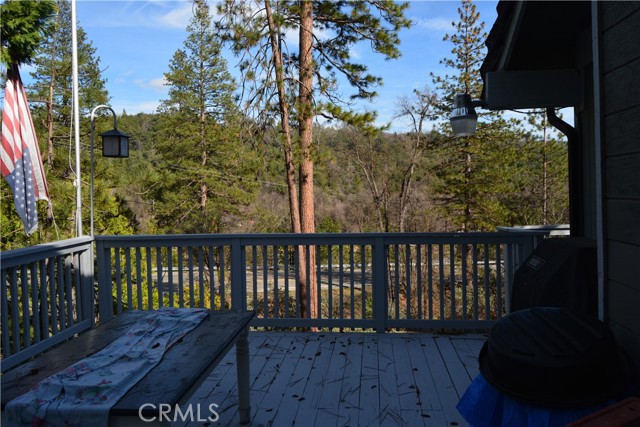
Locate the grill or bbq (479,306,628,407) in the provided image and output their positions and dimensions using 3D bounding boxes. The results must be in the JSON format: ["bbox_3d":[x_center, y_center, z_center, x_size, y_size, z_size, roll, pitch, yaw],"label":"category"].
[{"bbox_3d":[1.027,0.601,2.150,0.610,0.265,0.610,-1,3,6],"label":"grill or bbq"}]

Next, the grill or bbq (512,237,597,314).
[{"bbox_3d":[1.810,0.756,3.421,0.580,1.090,0.700,-1,3,6],"label":"grill or bbq"}]

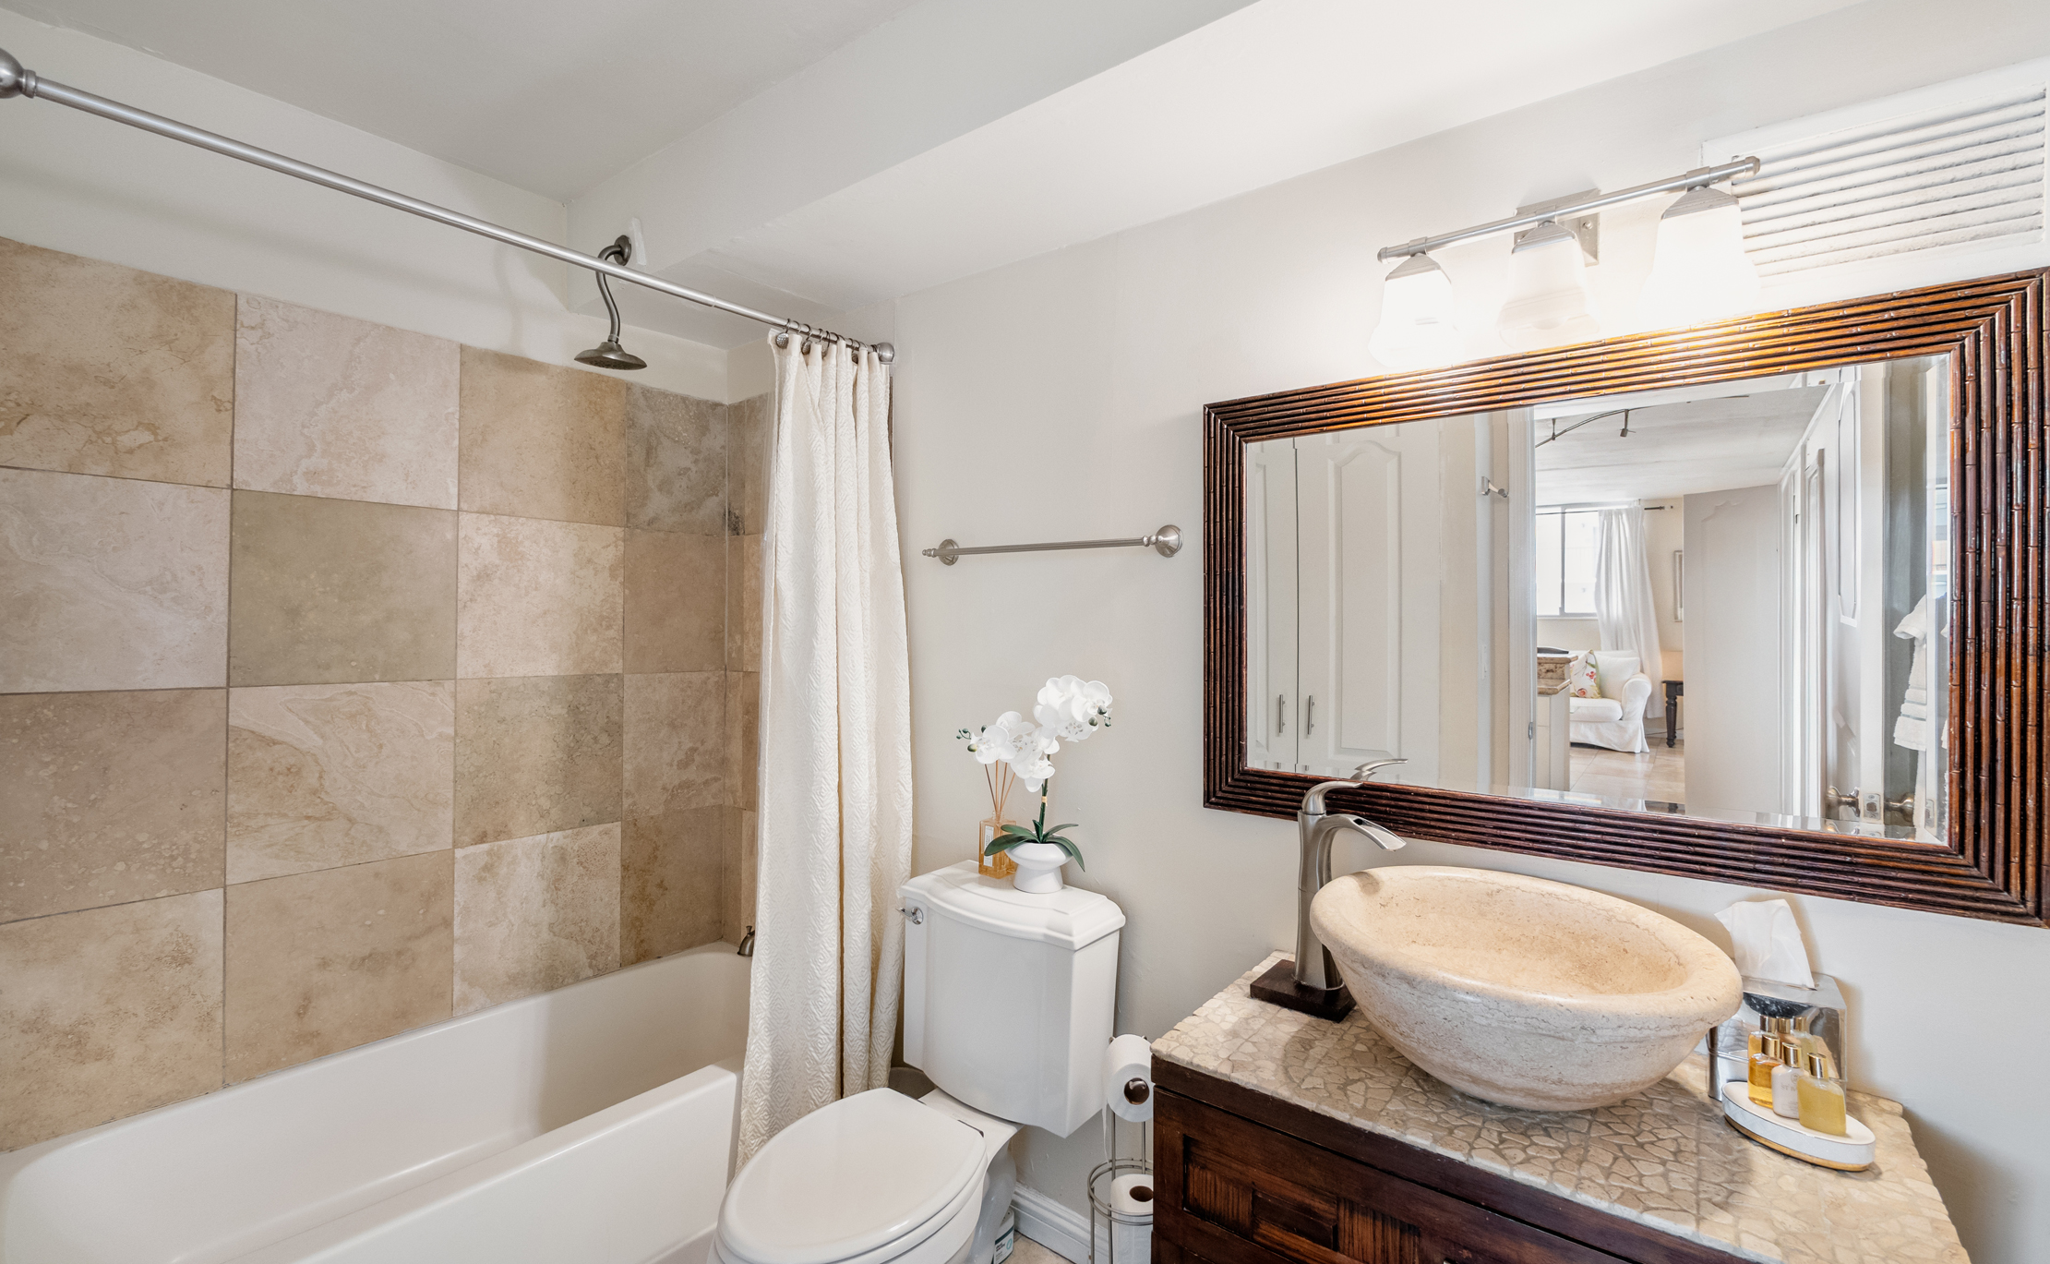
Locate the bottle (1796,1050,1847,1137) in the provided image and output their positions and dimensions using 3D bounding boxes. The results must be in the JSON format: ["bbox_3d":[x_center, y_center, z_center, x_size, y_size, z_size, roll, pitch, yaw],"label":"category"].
[{"bbox_3d":[0.950,0.546,0.989,0.042,0.087,0.024,0,0,35],"label":"bottle"}]

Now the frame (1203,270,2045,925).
[{"bbox_3d":[0.797,-0.046,1.312,1.070,0.787,0.040,0,0,35],"label":"frame"}]

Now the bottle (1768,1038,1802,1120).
[{"bbox_3d":[0.941,0.548,1.015,0.039,0.083,0.026,0,0,35],"label":"bottle"}]

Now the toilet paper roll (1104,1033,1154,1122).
[{"bbox_3d":[0.205,0.828,1.541,0.107,0.107,0.103,1,0,4],"label":"toilet paper roll"}]

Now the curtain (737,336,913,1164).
[{"bbox_3d":[-0.468,0.221,1.928,0.150,1.822,0.420,0,0,42],"label":"curtain"}]

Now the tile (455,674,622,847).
[{"bbox_3d":[-1.278,0.328,2.207,0.012,0.418,0.399,0,0,41],"label":"tile"}]

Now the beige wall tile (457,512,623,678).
[{"bbox_3d":[-1.275,-0.088,2.208,0.012,0.407,0.399,0,0,41],"label":"beige wall tile"}]

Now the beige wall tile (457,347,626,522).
[{"bbox_3d":[-1.249,-0.495,2.172,0.012,0.401,0.396,0,0,42],"label":"beige wall tile"}]

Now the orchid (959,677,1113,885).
[{"bbox_3d":[0.029,0.323,1.765,0.270,0.443,0.180,0,0,35],"label":"orchid"}]

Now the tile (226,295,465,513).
[{"bbox_3d":[-1.508,-0.495,1.864,0.015,0.408,0.402,0,0,40],"label":"tile"}]

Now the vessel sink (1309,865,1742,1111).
[{"bbox_3d":[0.646,0.500,1.126,0.476,0.199,0.468,0,0,35],"label":"vessel sink"}]

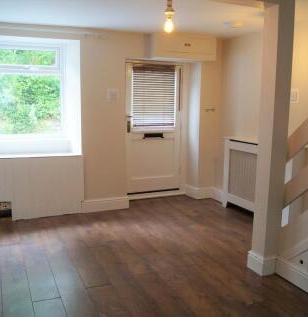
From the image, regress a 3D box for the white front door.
[{"bbox_3d":[-0.017,-0.406,5.125,0.875,1.810,0.045,-3,10,-22],"label":"white front door"}]

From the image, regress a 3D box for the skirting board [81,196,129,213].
[{"bbox_3d":[-0.620,0.596,4.574,0.630,0.151,0.025,-3,10,-22],"label":"skirting board"}]

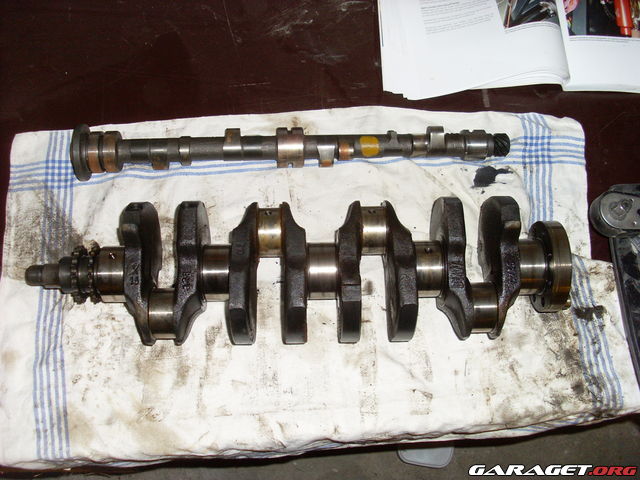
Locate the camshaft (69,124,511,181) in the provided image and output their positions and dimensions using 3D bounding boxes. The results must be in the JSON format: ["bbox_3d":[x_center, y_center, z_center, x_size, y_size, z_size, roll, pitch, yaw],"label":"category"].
[{"bbox_3d":[-0.026,-0.098,0.749,0.455,0.059,0.059,-1,72,-2],"label":"camshaft"}]

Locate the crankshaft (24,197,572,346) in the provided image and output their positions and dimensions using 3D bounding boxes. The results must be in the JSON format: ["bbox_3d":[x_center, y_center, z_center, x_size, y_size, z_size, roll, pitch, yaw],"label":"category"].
[{"bbox_3d":[-0.024,0.031,0.683,0.512,0.096,0.141,-1,72,-2],"label":"crankshaft"}]

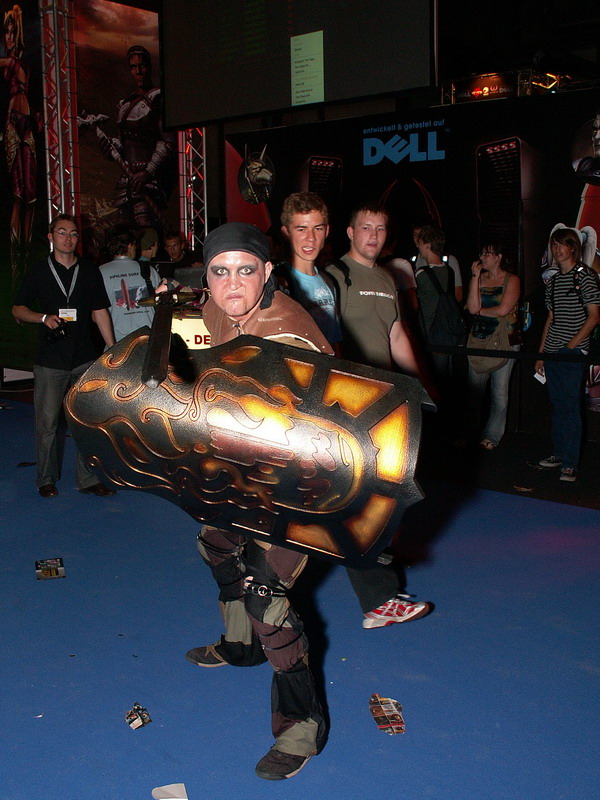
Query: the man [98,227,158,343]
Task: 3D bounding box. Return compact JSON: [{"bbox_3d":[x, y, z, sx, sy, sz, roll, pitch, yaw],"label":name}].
[{"bbox_3d":[-1.268,-0.397,6.173,0.540,1.800,0.360,2,10,11],"label":"man"}]

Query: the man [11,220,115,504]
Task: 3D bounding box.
[{"bbox_3d":[-1.502,-0.273,5.392,0.660,1.830,0.420,-4,10,-17],"label":"man"}]

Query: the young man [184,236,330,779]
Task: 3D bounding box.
[{"bbox_3d":[-0.187,0.298,2.611,0.740,1.650,0.850,4,11,25],"label":"young man"}]

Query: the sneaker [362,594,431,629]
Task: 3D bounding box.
[{"bbox_3d":[0.413,0.890,3.569,0.300,0.118,0.110,-10,10,-10],"label":"sneaker"}]

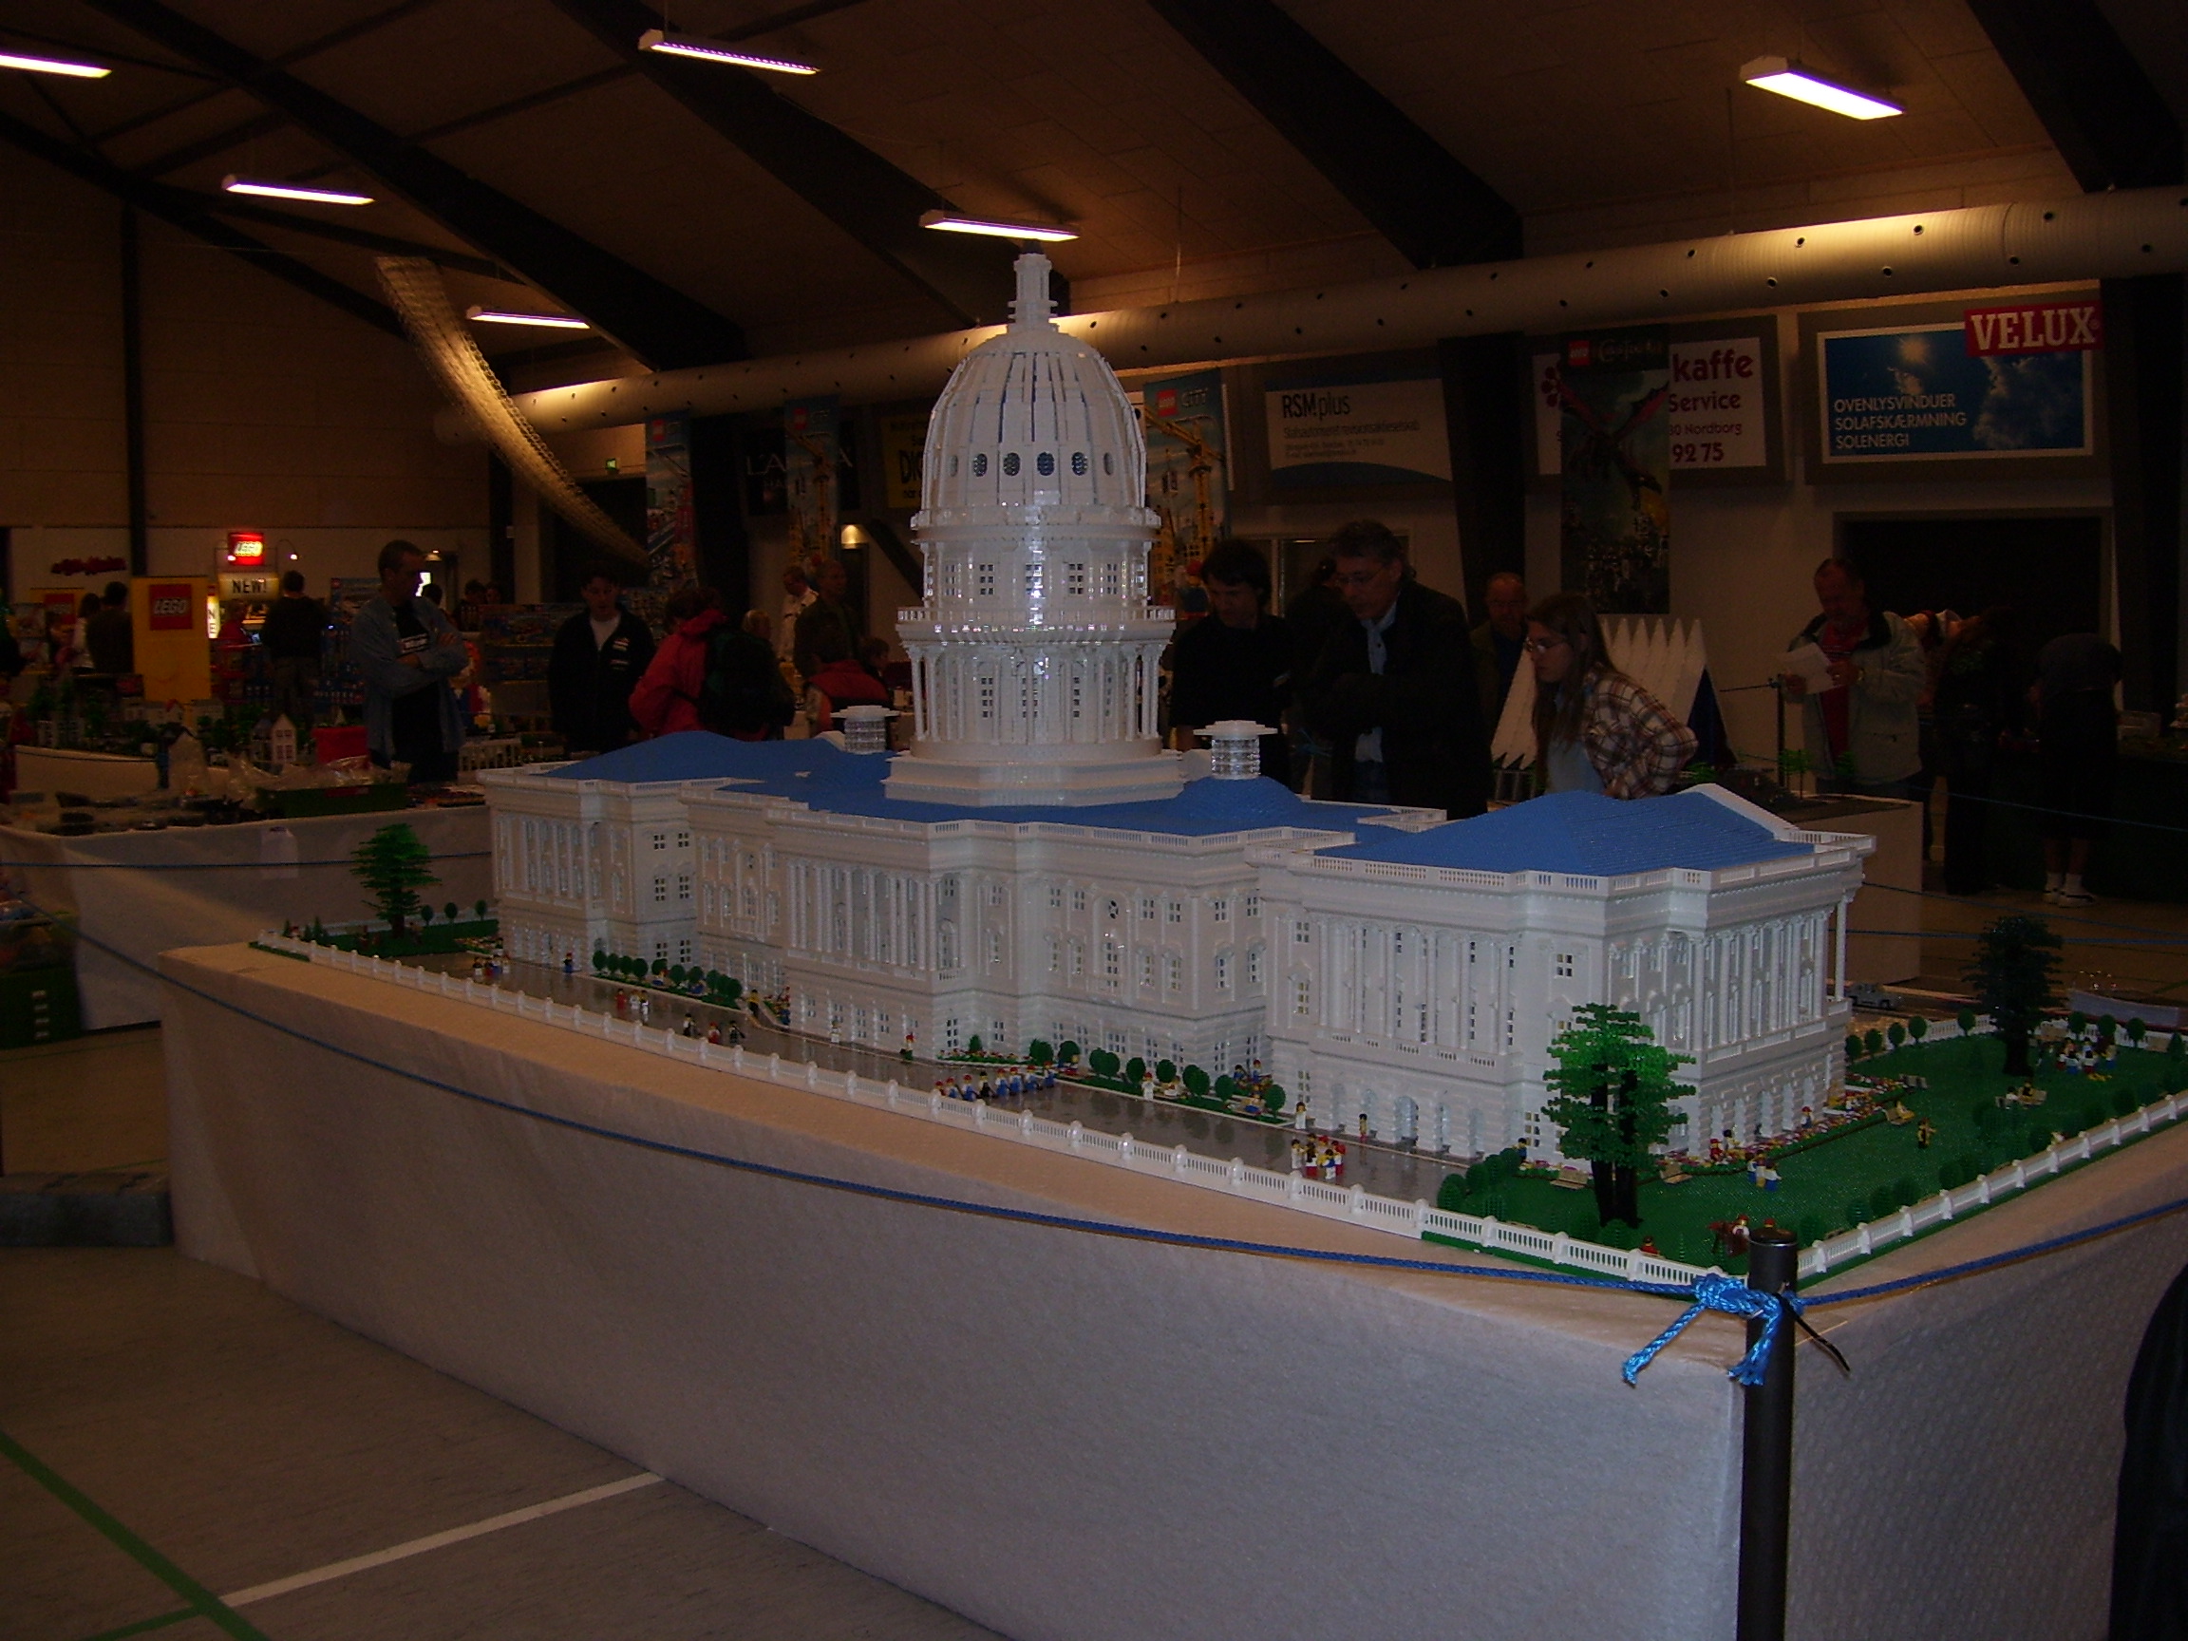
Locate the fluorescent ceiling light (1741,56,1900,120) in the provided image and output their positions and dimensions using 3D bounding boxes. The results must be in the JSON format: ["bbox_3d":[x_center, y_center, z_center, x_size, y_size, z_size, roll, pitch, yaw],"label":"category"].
[{"bbox_3d":[4.325,-4.340,13.500,0.240,0.100,1.550,5,8,44],"label":"fluorescent ceiling light"}]

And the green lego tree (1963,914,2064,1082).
[{"bbox_3d":[1.684,0.315,4.143,0.175,0.290,0.175,-6,8,-45],"label":"green lego tree"}]

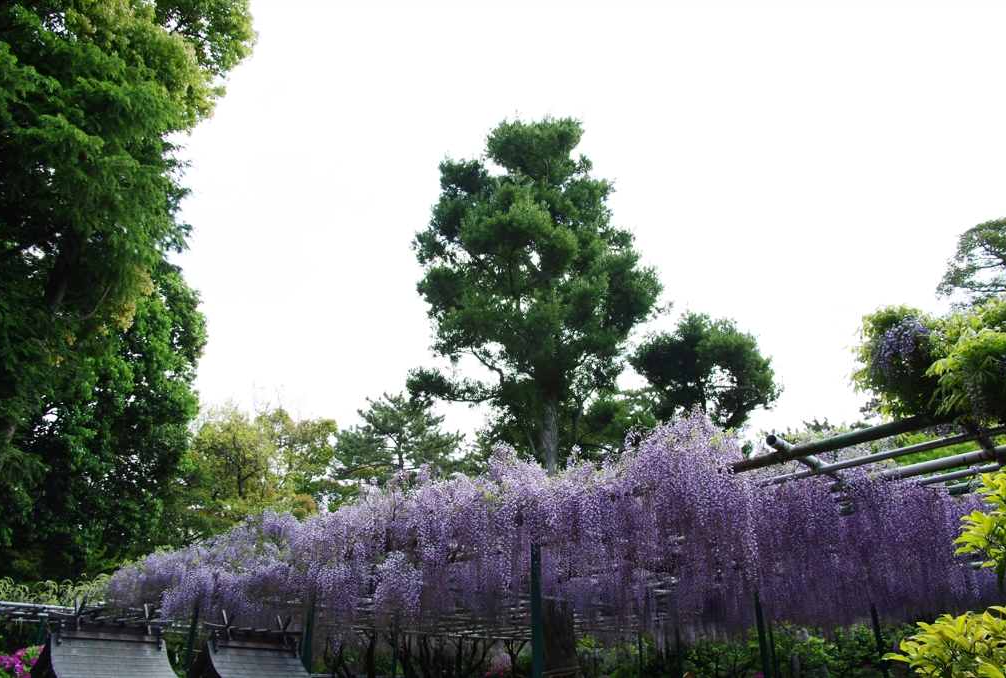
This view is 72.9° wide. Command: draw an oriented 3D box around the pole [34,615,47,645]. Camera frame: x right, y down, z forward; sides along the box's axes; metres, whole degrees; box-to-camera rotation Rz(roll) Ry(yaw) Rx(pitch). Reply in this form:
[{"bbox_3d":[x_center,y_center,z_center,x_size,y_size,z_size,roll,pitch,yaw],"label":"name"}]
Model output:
[{"bbox_3d":[-8.600,6.292,12.171,0.090,2.600,0.090,0,-27,0],"label":"pole"}]

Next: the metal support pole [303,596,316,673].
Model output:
[{"bbox_3d":[-2.500,4.462,8.502,0.090,2.600,0.090,0,-27,0],"label":"metal support pole"}]

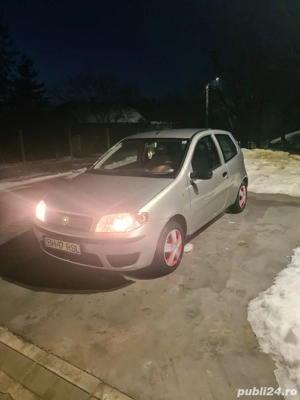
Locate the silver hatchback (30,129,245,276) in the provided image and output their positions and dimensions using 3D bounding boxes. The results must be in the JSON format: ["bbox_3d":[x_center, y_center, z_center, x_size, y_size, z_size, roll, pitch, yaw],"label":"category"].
[{"bbox_3d":[0.207,-0.265,4.385,1.690,1.480,3.840,7,16,33],"label":"silver hatchback"}]

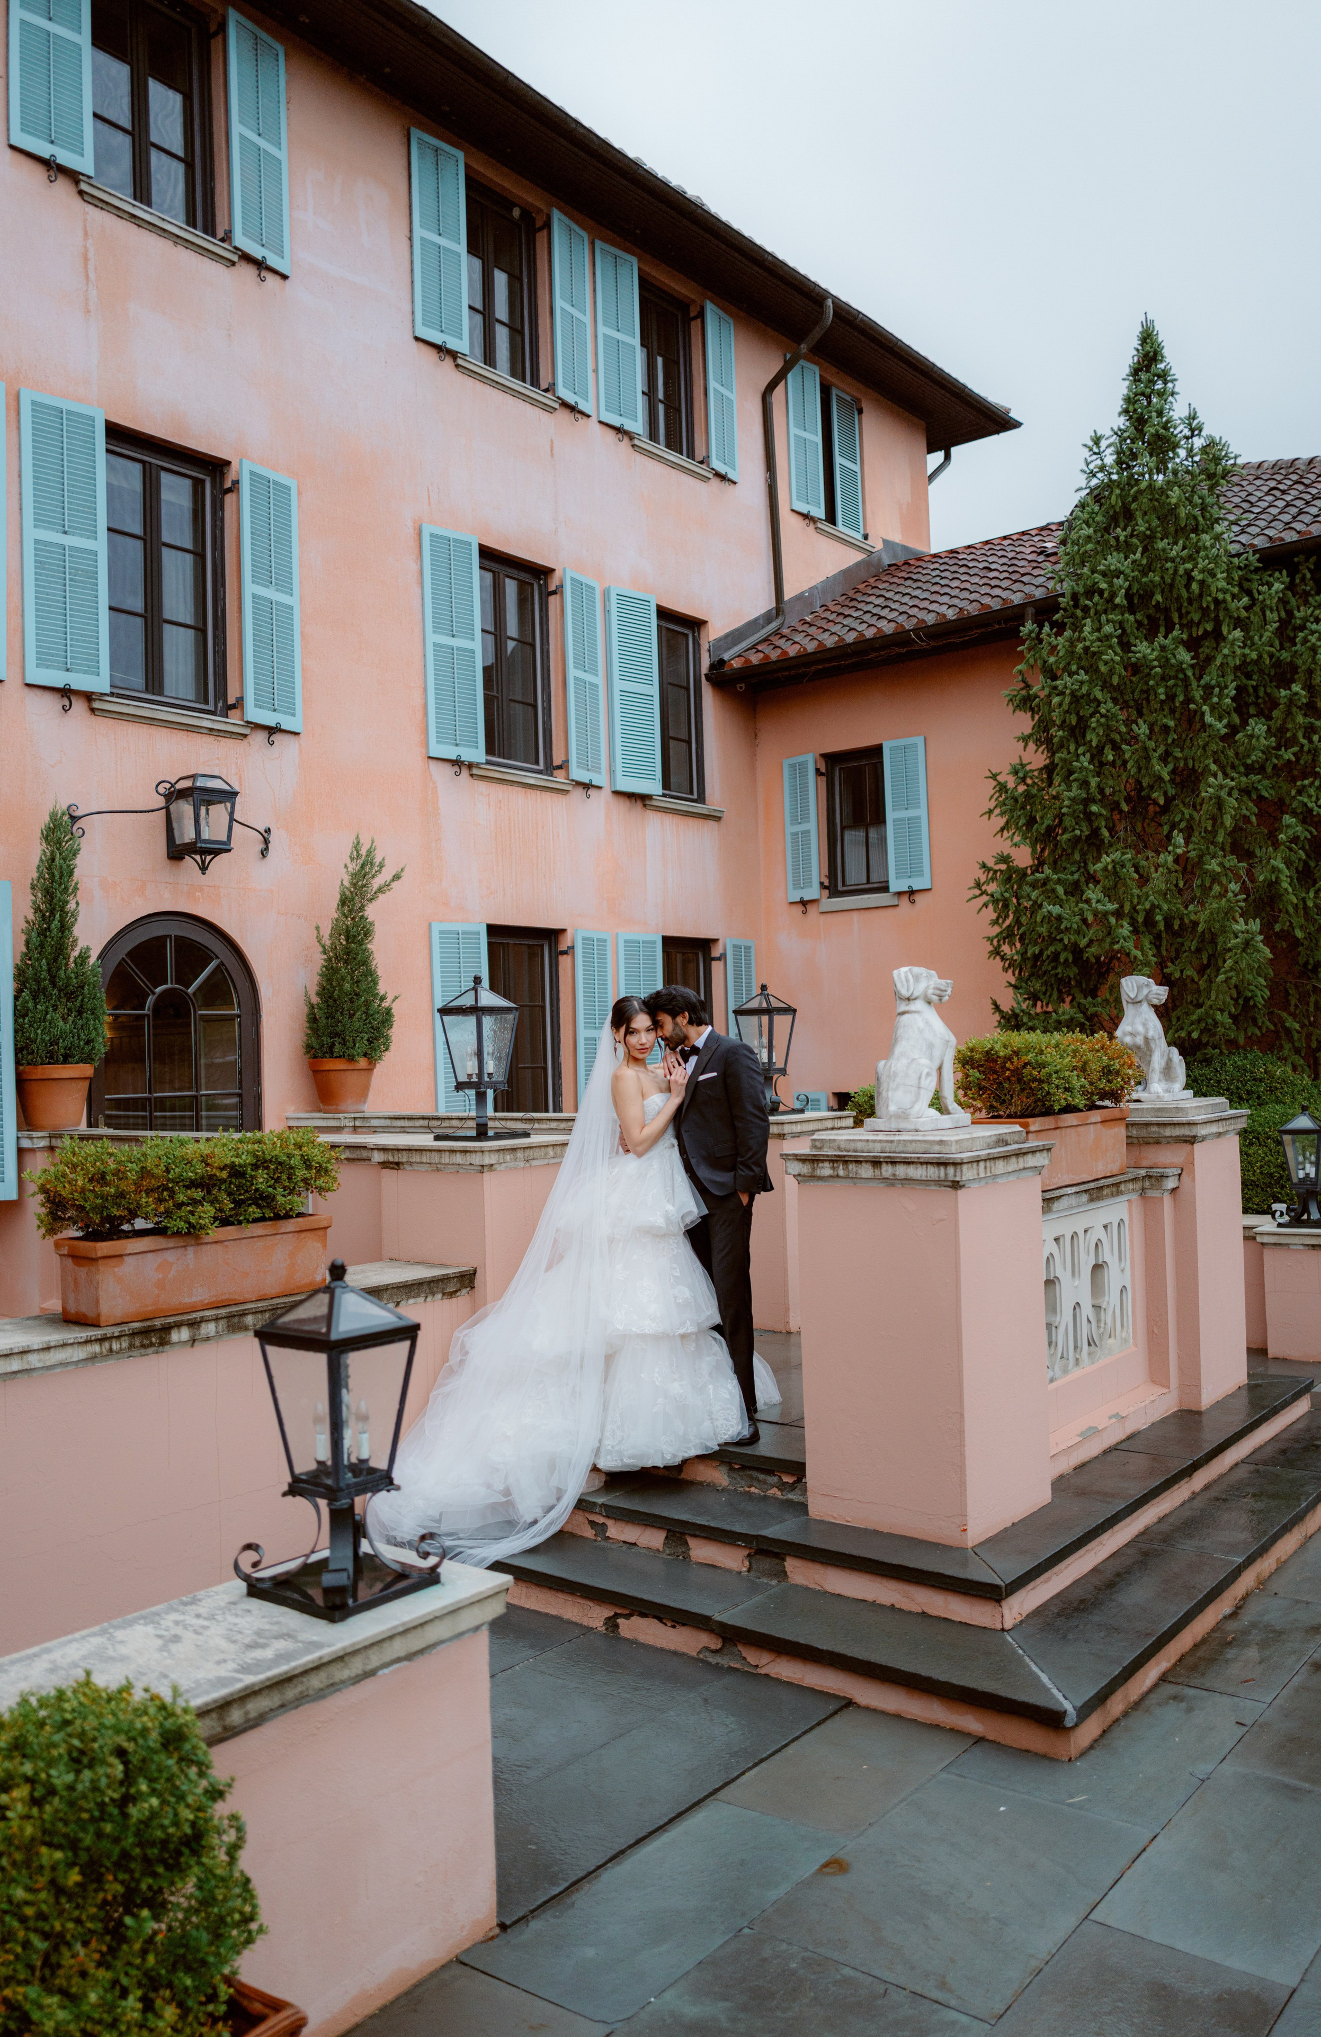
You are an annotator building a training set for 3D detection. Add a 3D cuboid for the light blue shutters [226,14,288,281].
[{"bbox_3d":[-2.769,-6.039,10.951,0.050,1.630,0.520,-2,-1,31],"label":"light blue shutters"}]

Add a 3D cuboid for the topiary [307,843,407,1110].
[{"bbox_3d":[-2.079,-0.302,10.750,0.600,1.870,0.620,-2,-1,0],"label":"topiary"}]

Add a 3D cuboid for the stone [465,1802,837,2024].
[{"bbox_3d":[0.033,2.071,3.693,0.415,0.040,0.915,-2,-1,38],"label":"stone"}]

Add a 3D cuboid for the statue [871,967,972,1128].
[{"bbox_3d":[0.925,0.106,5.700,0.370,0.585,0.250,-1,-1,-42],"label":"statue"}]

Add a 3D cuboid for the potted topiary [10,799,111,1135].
[{"bbox_3d":[-3.325,-0.274,8.812,0.560,1.820,0.560,-2,-1,37],"label":"potted topiary"}]

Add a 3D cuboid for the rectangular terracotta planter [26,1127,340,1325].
[{"bbox_3d":[-1.666,0.722,5.751,0.420,0.620,1.300,-2,-1,37],"label":"rectangular terracotta planter"}]

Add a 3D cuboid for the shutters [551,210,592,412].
[{"bbox_3d":[-0.746,-6.018,13.527,0.050,1.610,0.525,-2,-1,32],"label":"shutters"}]

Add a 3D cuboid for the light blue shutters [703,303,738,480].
[{"bbox_3d":[0.565,-5.741,14.549,0.045,1.524,0.467,-2,-1,31],"label":"light blue shutters"}]

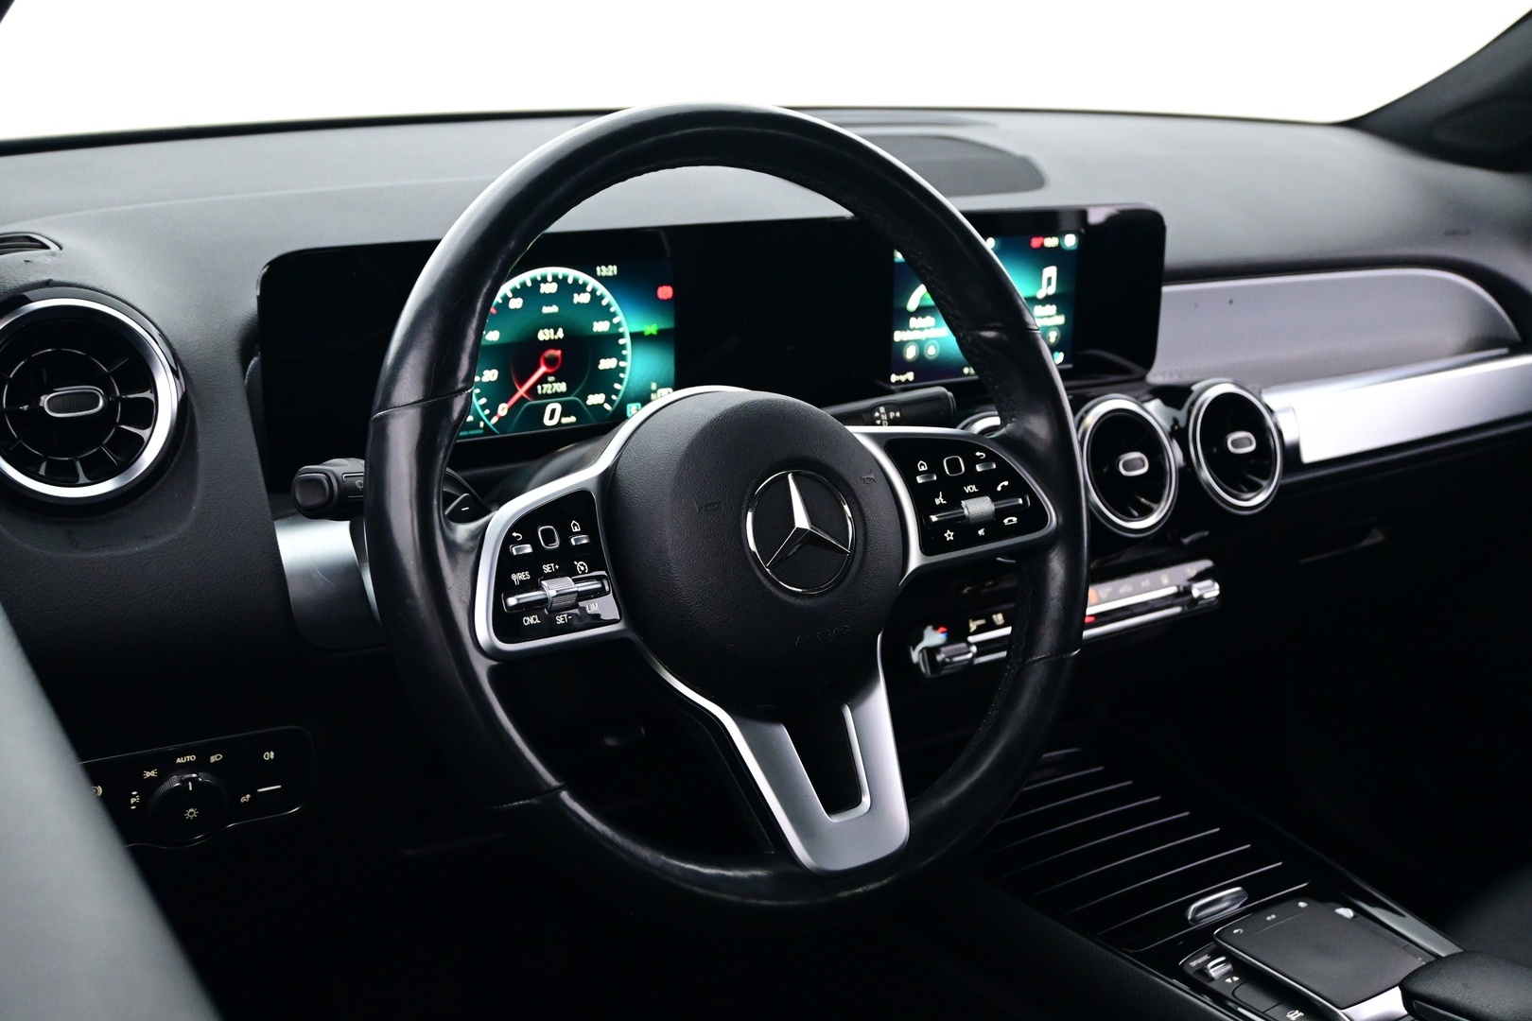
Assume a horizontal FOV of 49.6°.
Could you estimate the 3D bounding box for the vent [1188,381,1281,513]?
[{"bbox_3d":[0.313,-0.043,1.133,0.090,0.090,0.040,-11,-2,-36],"label":"vent"}]

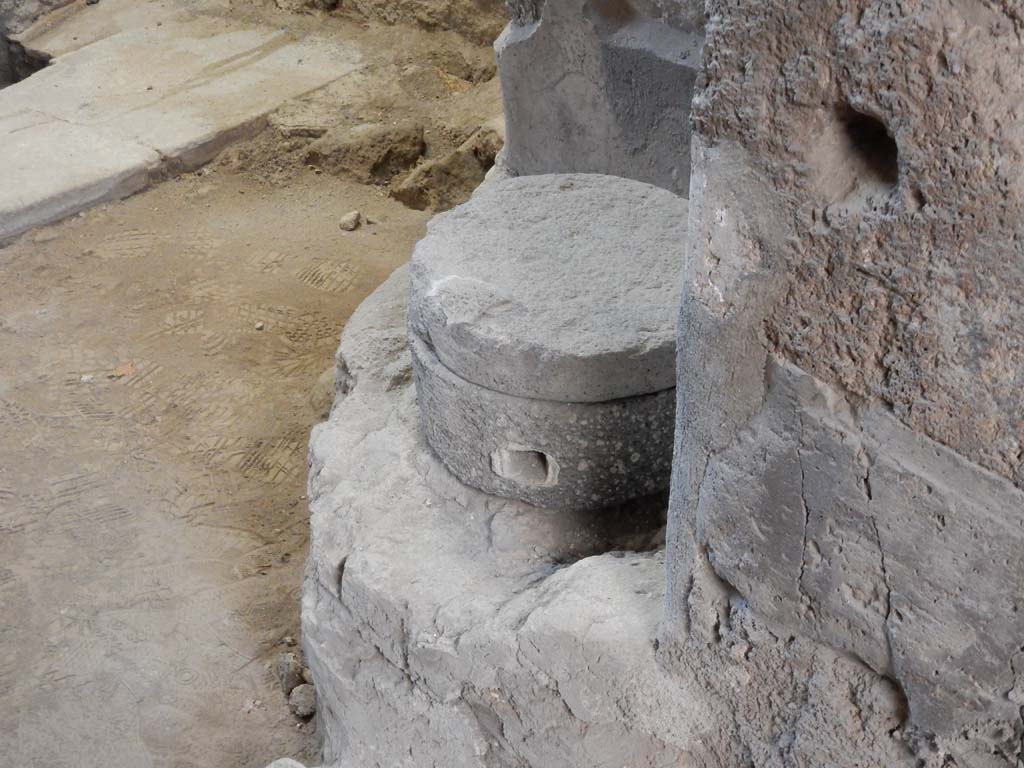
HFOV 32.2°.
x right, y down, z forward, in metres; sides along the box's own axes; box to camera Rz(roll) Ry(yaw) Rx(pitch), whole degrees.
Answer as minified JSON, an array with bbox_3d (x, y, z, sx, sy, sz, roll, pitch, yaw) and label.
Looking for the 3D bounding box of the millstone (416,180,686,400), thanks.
[{"bbox_3d":[0.084,-0.134,2.352,0.430,0.069,0.430,-1,38,1],"label":"millstone"}]

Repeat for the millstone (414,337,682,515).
[{"bbox_3d":[0.085,-0.040,2.417,0.441,0.161,0.441,-1,38,1],"label":"millstone"}]

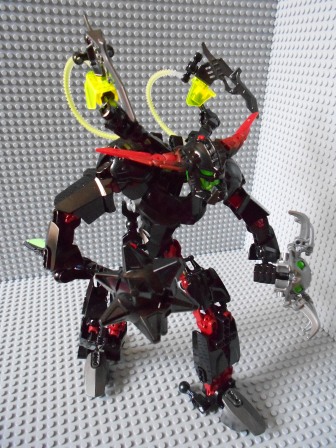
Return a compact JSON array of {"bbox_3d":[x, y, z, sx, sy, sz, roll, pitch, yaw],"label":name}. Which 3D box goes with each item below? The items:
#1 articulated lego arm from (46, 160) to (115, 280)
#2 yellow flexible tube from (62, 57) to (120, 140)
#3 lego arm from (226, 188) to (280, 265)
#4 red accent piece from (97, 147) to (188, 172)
[{"bbox_3d":[-0.062,0.001,0.240,0.055,0.079,0.047,-9,28,-23],"label":"articulated lego arm"},{"bbox_3d":[-0.059,-0.100,0.269,0.047,0.060,0.035,2,25,0],"label":"yellow flexible tube"},{"bbox_3d":[0.067,0.002,0.267,0.034,0.054,0.047,-9,28,-23],"label":"lego arm"},{"bbox_3d":[-0.017,-0.044,0.229,0.063,0.015,0.013,2,25,0],"label":"red accent piece"}]

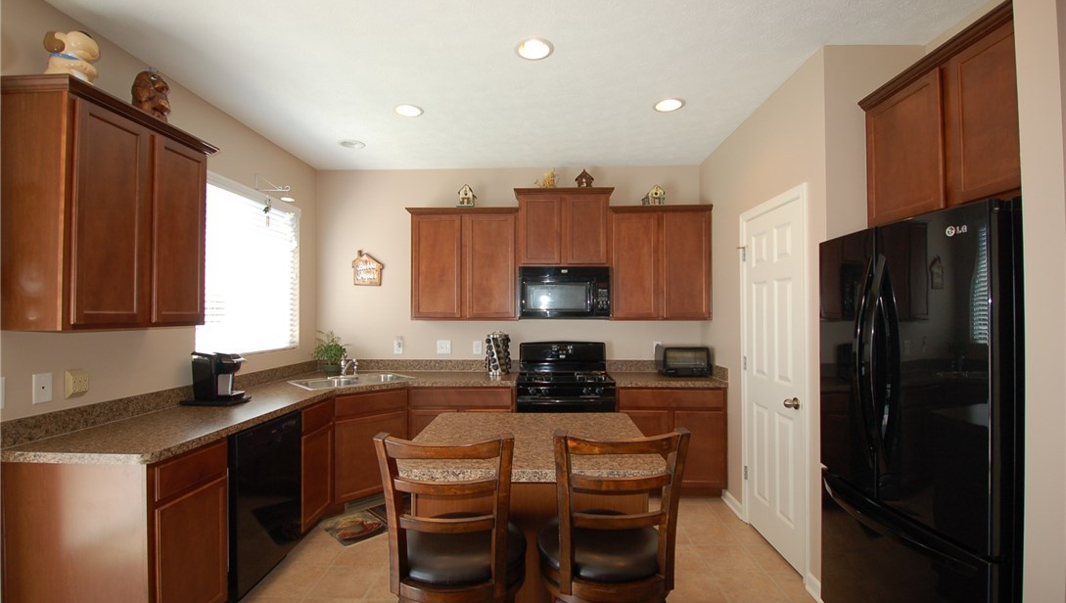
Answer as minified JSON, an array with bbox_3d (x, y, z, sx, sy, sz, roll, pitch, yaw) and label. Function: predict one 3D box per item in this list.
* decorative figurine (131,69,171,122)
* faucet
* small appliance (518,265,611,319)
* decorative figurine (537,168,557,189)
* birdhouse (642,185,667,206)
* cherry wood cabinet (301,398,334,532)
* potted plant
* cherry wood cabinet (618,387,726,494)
[{"bbox_3d":[-1.844,-0.953,2.165,0.151,0.268,0.141,1,-2,-28],"label":"decorative figurine"},{"bbox_3d":[-1.526,0.530,3.655,0.091,0.202,0.222,1,-2,-42],"label":"faucet"},{"bbox_3d":[0.268,-0.065,3.820,0.755,0.437,0.400,0,-1,2],"label":"small appliance"},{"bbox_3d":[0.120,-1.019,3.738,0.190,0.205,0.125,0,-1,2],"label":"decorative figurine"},{"bbox_3d":[1.027,-0.892,3.755,0.205,0.180,0.140,0,-1,2],"label":"birdhouse"},{"bbox_3d":[-1.730,1.079,3.001,0.610,0.870,0.420,0,-1,2],"label":"cherry wood cabinet"},{"bbox_3d":[-1.753,0.439,3.865,0.263,0.384,0.253,0,-1,2],"label":"potted plant"},{"bbox_3d":[1.082,1.102,3.678,0.848,0.877,0.626,0,-1,2],"label":"cherry wood cabinet"}]

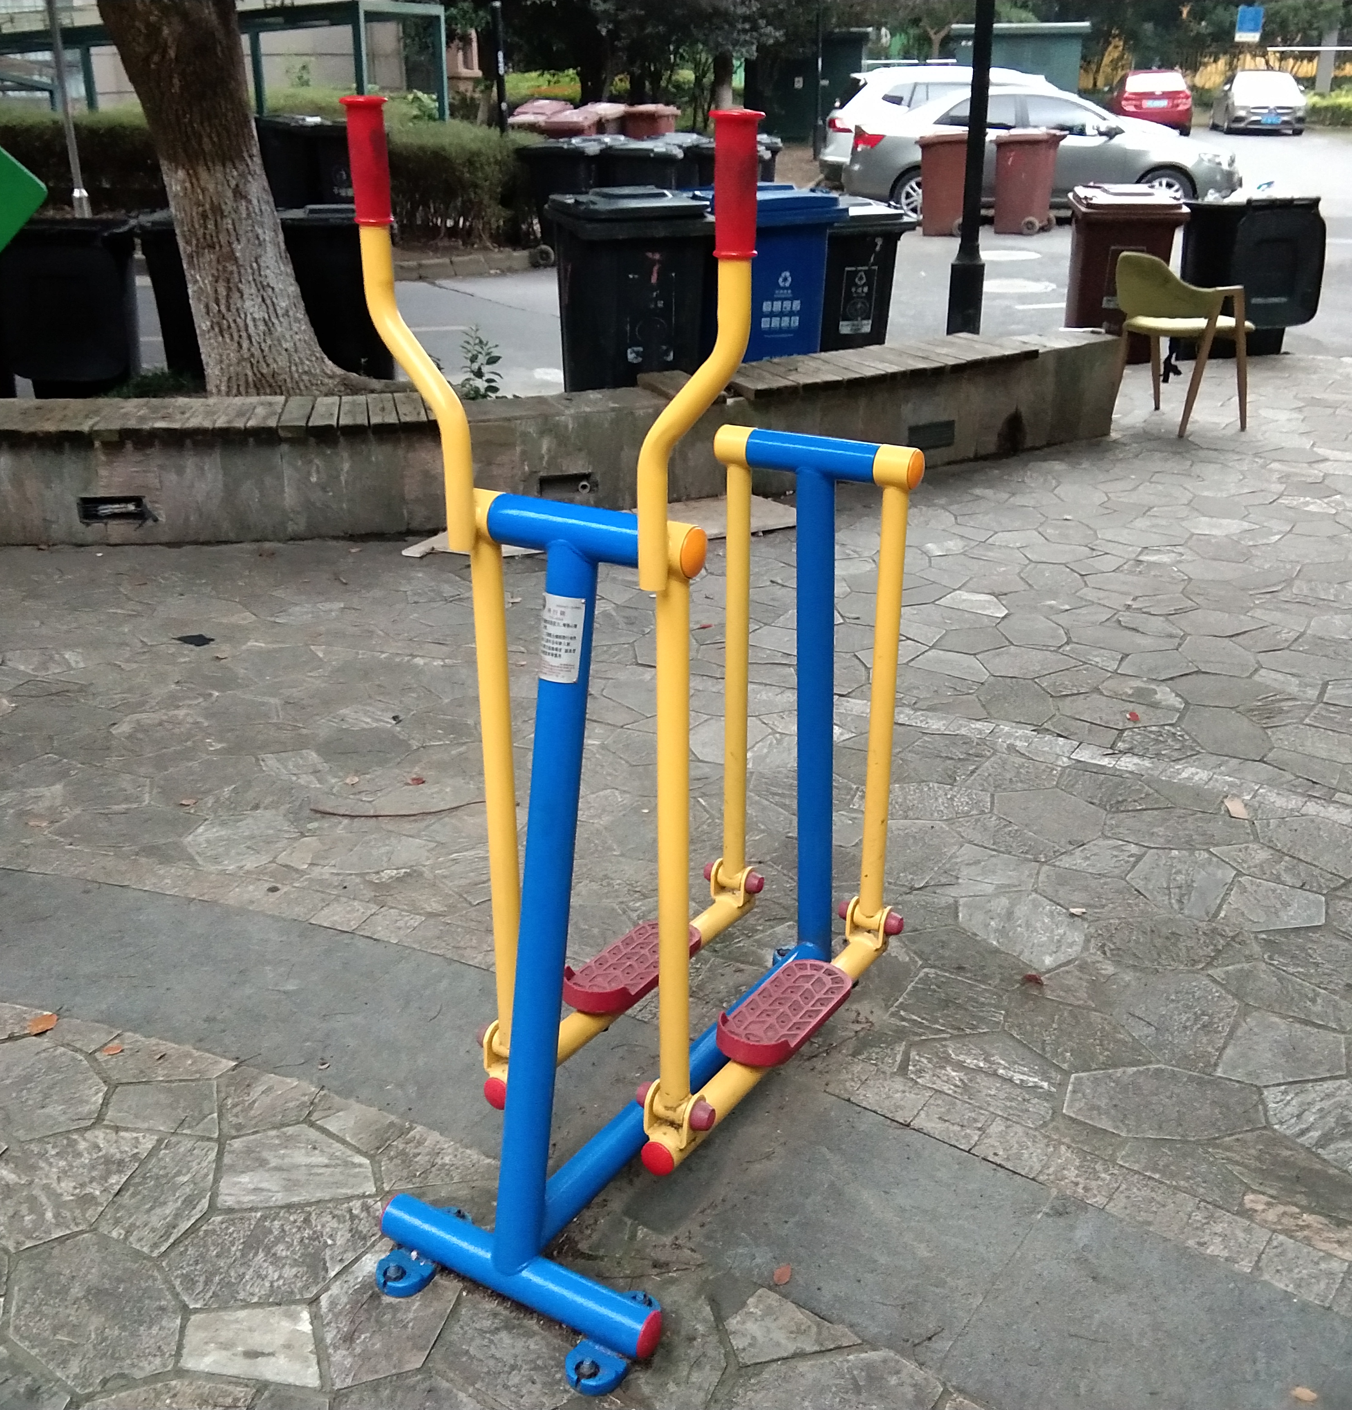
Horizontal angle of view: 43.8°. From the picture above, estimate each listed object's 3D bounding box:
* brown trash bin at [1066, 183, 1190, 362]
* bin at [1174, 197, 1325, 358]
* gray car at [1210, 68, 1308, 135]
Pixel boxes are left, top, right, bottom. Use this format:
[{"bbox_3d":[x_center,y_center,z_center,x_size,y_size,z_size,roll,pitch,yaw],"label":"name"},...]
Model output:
[{"bbox_3d":[2.697,-2.591,10.180,0.640,0.960,0.680,2,22,6],"label":"brown trash bin"},{"bbox_3d":[3.186,-2.317,9.400,0.580,1.050,0.720,-3,22,-8],"label":"bin"},{"bbox_3d":[13.223,-13.868,38.281,1.800,1.460,4.500,4,22,12],"label":"gray car"}]

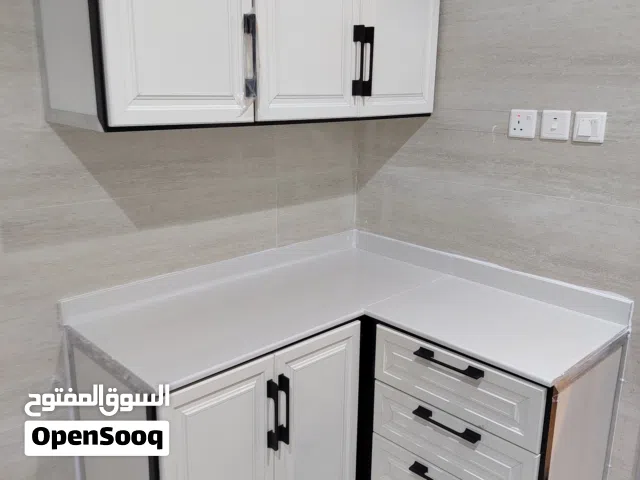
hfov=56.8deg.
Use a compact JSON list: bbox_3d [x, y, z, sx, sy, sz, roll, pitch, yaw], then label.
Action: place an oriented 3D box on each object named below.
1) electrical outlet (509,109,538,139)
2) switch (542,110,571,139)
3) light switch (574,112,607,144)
[{"bbox_3d":[0.643,-0.366,1.872,0.014,0.087,0.087,-14,21,-43],"label":"electrical outlet"},{"bbox_3d":[0.718,-0.348,1.799,0.014,0.087,0.087,-14,21,-43],"label":"switch"},{"bbox_3d":[0.789,-0.328,1.730,0.016,0.087,0.087,-14,21,-43],"label":"light switch"}]

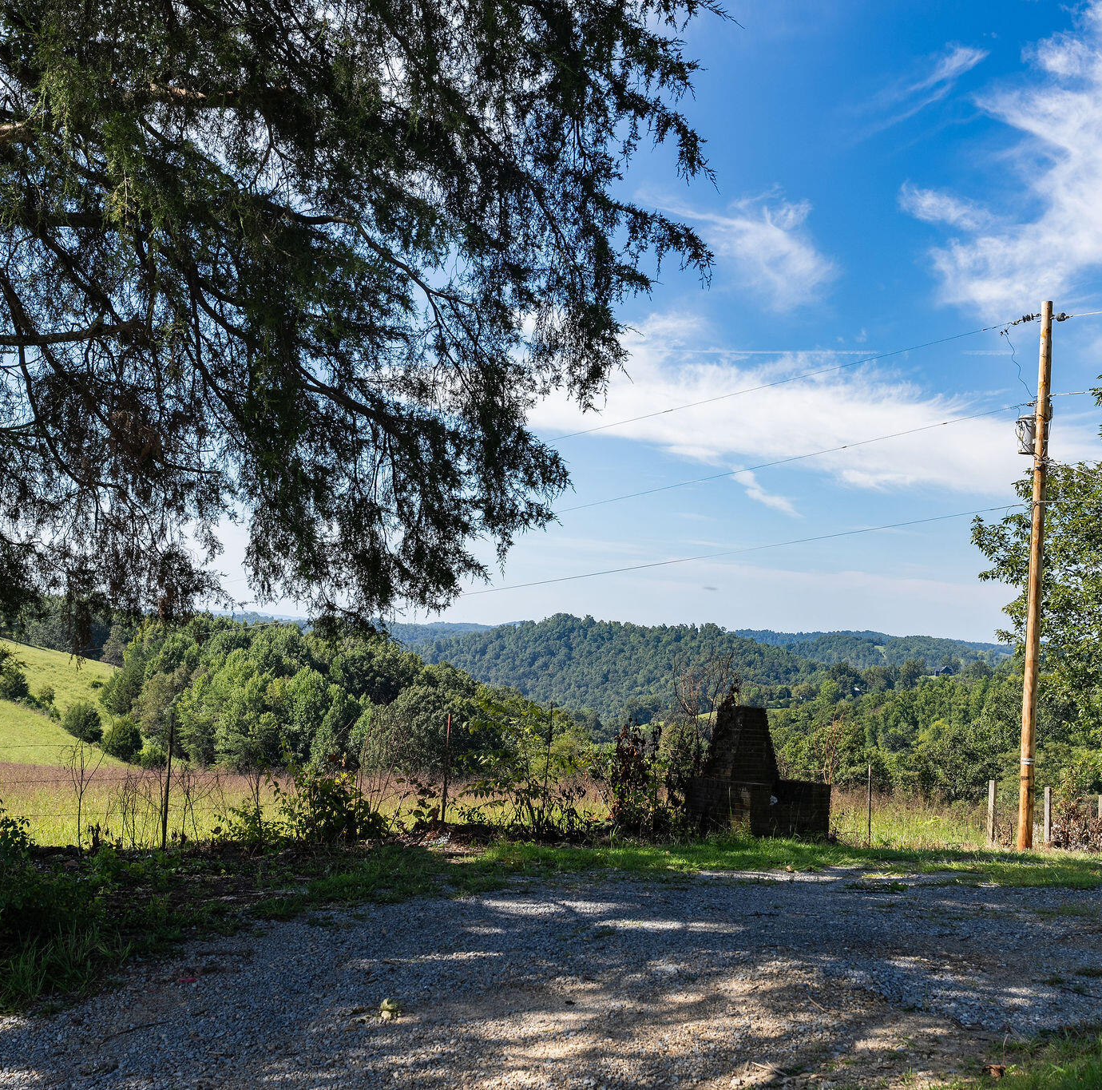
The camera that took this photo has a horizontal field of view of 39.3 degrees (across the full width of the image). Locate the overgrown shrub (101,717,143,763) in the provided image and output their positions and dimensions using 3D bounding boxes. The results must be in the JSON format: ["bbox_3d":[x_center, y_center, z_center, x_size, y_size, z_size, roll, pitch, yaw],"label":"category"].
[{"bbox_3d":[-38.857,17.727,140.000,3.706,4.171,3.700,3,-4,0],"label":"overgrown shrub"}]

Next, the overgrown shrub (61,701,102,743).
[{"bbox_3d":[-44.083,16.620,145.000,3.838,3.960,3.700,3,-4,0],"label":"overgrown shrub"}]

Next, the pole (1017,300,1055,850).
[{"bbox_3d":[7.755,0.491,24.700,0.270,8.831,0.270,3,-4,0],"label":"pole"}]

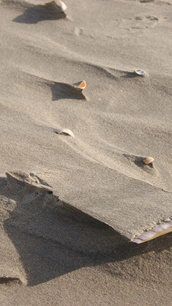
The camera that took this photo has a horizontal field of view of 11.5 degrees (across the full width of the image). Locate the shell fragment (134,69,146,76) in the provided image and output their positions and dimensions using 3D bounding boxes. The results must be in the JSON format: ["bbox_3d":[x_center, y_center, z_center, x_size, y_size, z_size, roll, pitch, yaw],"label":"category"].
[{"bbox_3d":[0.084,-0.123,1.314,0.016,0.007,0.014,0,30,0],"label":"shell fragment"}]

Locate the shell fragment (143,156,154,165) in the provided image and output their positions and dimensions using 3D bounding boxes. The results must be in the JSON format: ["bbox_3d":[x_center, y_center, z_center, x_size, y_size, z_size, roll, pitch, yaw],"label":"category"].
[{"bbox_3d":[0.079,0.009,1.081,0.014,0.009,0.012,0,30,0],"label":"shell fragment"}]

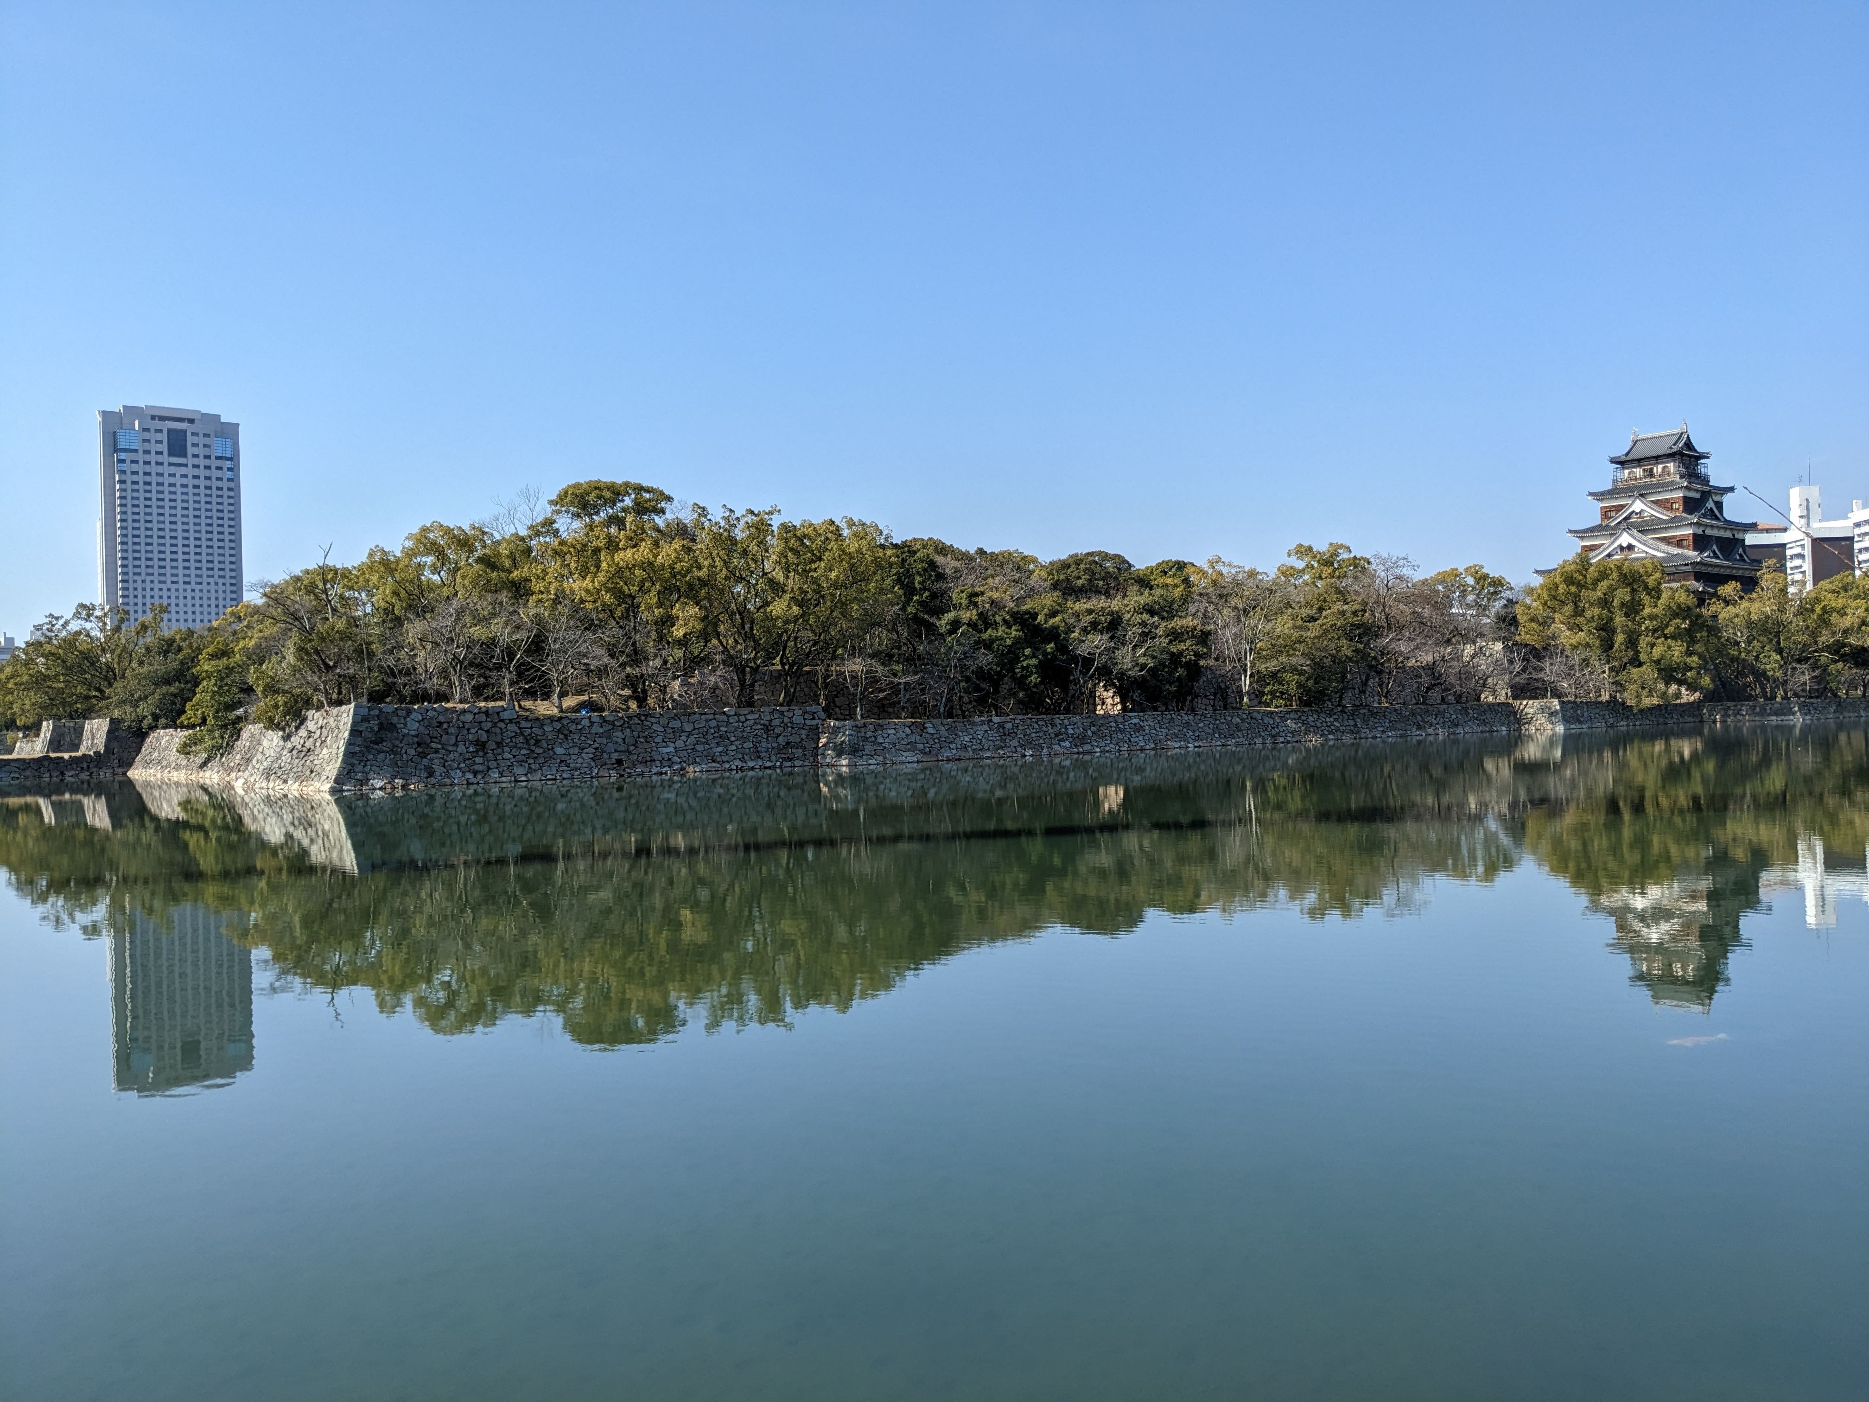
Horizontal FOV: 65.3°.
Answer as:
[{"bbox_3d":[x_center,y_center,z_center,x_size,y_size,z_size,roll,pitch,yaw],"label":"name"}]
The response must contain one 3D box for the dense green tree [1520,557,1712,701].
[{"bbox_3d":[78.500,-8.160,168.000,20.000,17.000,18.500,-2,-1,25],"label":"dense green tree"}]

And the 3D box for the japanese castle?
[{"bbox_3d":[100.160,-25.050,204.710,21.000,27.800,22.800,-1,-1,-39],"label":"japanese castle"}]

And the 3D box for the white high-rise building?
[{"bbox_3d":[-343.300,-54.940,658.040,53.630,150.000,25.000,-1,-1,-40],"label":"white high-rise building"}]

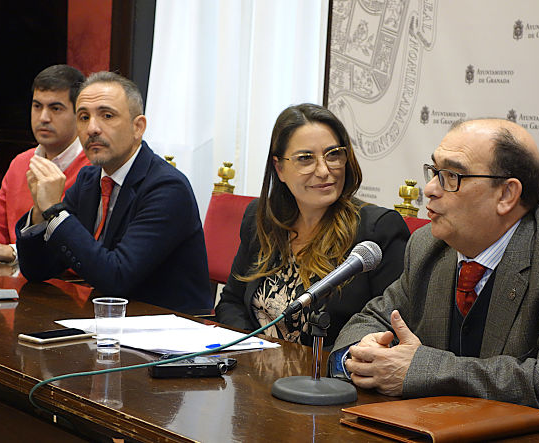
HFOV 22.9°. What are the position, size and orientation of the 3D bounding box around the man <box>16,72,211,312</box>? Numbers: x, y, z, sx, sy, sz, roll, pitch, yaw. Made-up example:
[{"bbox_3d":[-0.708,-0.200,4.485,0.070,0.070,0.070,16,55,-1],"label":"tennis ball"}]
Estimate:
[{"bbox_3d":[-0.470,0.266,3.465,0.740,1.310,0.540,-2,8,-41],"label":"man"}]

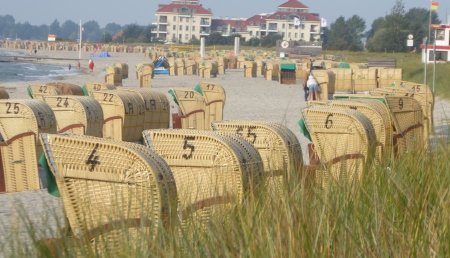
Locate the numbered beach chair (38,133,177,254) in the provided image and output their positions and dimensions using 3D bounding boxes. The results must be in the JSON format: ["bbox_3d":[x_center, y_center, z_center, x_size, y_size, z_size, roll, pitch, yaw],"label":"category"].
[{"bbox_3d":[-0.881,0.851,18.500,0.950,1.580,1.200,2,2,4],"label":"numbered beach chair"}]

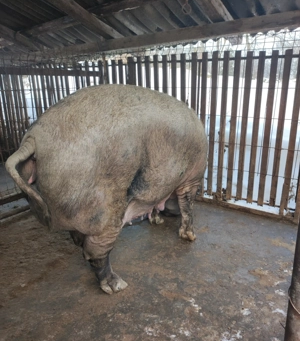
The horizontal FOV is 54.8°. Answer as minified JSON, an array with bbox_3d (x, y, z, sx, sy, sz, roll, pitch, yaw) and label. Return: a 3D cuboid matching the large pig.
[{"bbox_3d":[-0.030,0.002,1.743,0.600,0.990,1.470,13,22,39],"label":"large pig"}]

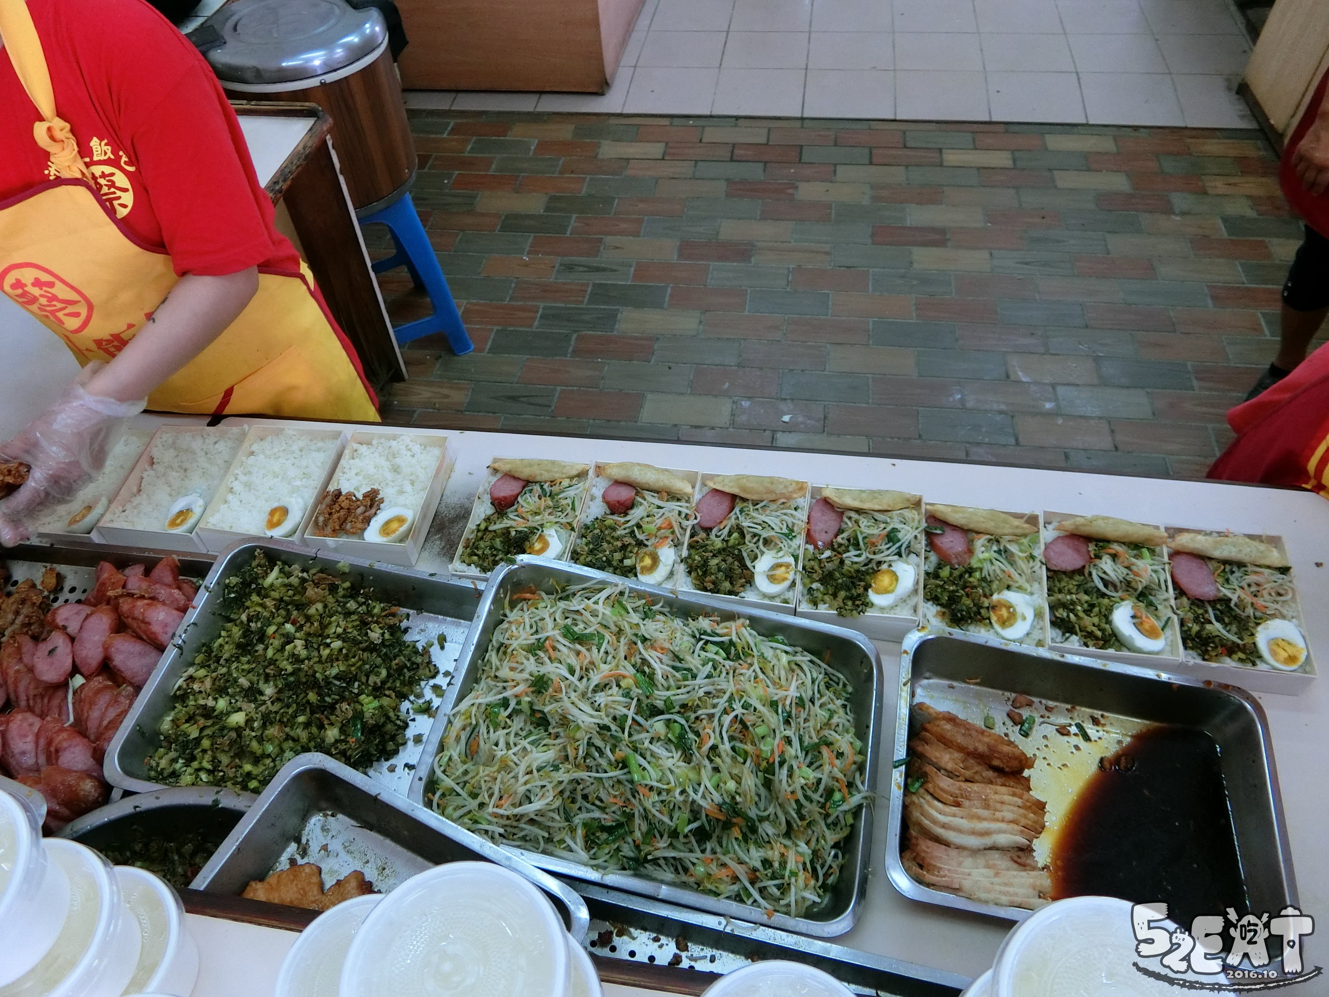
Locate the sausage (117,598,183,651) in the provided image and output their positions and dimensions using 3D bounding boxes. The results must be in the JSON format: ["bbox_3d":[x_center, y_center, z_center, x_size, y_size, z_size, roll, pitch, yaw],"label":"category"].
[{"bbox_3d":[-0.558,0.139,1.046,0.072,0.035,0.037,20,53,20],"label":"sausage"}]

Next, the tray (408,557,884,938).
[{"bbox_3d":[-0.003,0.232,0.923,0.410,0.056,0.309,13,49,1],"label":"tray"}]

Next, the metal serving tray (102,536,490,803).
[{"bbox_3d":[-0.316,0.208,1.008,0.410,0.056,0.309,10,48,4],"label":"metal serving tray"}]

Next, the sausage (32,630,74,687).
[{"bbox_3d":[-0.654,0.169,1.025,0.042,0.020,0.058,3,76,-28],"label":"sausage"}]

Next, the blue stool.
[{"bbox_3d":[-0.755,-0.586,2.384,0.365,0.460,0.365,-22,51,-15],"label":"blue stool"}]

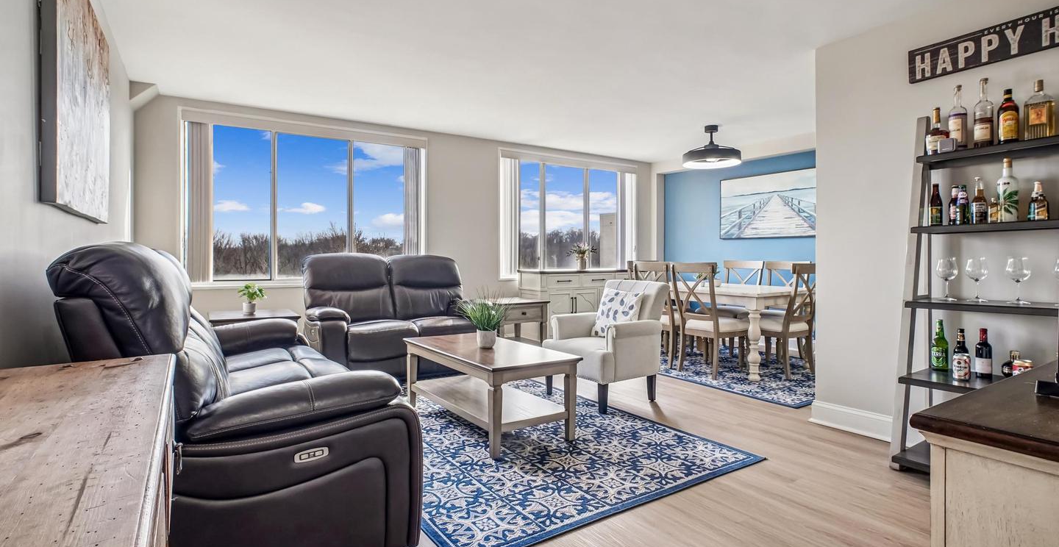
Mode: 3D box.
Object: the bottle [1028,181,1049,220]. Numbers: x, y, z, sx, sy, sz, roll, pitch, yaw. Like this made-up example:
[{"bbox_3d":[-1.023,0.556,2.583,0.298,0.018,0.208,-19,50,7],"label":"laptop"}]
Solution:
[{"bbox_3d":[2.363,-0.336,2.184,0.070,0.200,0.070,-1,2,-32],"label":"bottle"}]

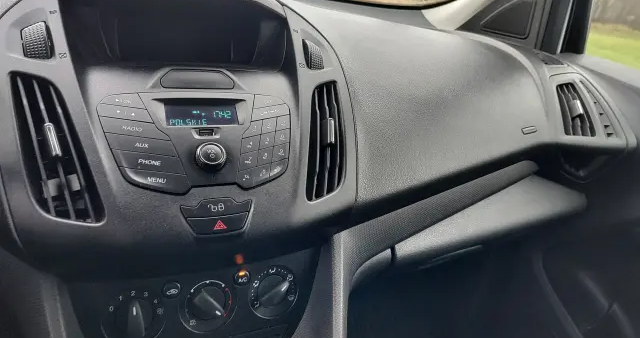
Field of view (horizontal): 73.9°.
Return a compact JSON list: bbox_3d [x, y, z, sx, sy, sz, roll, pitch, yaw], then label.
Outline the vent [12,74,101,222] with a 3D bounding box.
[{"bbox_3d":[-0.234,-0.014,0.372,0.048,0.040,0.160,-20,76,-29],"label":"vent"}]

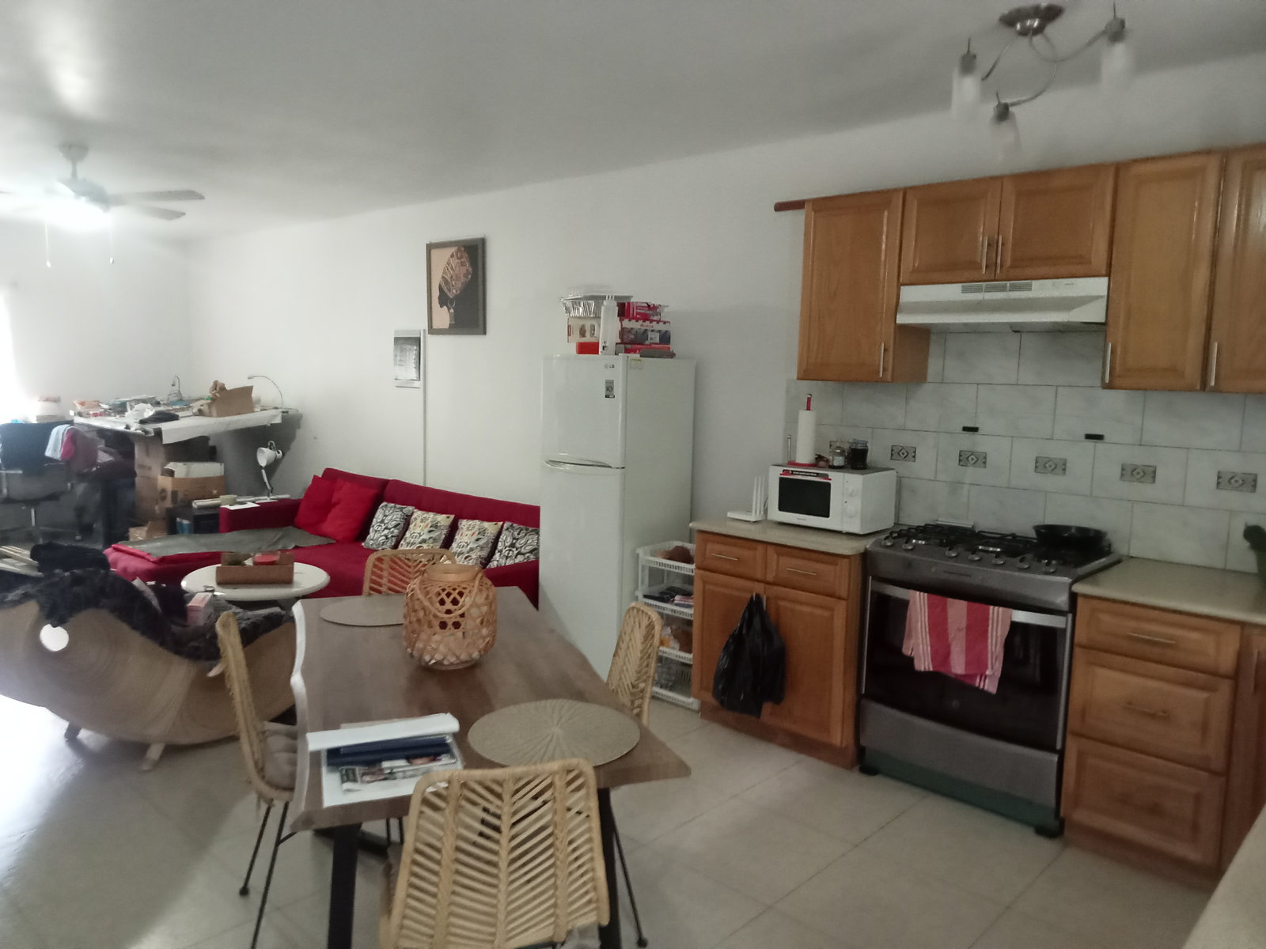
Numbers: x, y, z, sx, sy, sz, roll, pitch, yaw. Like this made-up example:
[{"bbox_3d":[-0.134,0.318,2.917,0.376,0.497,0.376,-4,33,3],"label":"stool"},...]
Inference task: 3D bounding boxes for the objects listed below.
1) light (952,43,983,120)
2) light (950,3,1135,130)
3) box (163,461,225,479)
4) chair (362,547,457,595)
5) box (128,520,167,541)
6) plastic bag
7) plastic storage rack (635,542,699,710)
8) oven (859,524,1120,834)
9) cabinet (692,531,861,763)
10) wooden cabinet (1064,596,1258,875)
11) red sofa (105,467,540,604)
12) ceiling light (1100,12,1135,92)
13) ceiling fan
[{"bbox_3d":[0.963,-1.131,2.950,0.088,0.220,0.088,-5,9,-45],"label":"light"},{"bbox_3d":[1.194,-1.179,3.002,0.570,0.370,0.550,-5,9,-45],"label":"light"},{"bbox_3d":[-3.096,-0.017,7.191,0.250,0.125,0.340,6,9,42],"label":"box"},{"bbox_3d":[-0.729,0.723,3.487,0.460,0.860,0.570,-1,6,-17],"label":"chair"},{"bbox_3d":[-3.708,0.486,7.934,0.320,0.280,0.320,-5,9,-45],"label":"box"},{"bbox_3d":[0.475,0.735,4.219,0.300,0.490,0.170,6,9,42],"label":"plastic bag"},{"bbox_3d":[0.264,0.710,4.893,0.400,0.705,0.290,6,9,42],"label":"plastic storage rack"},{"bbox_3d":[1.341,0.705,3.806,0.630,0.910,0.760,-5,9,-45],"label":"oven"},{"bbox_3d":[0.761,0.691,4.482,0.810,0.845,0.590,6,9,42],"label":"cabinet"},{"bbox_3d":[1.806,0.805,3.368,0.600,0.820,0.490,-5,9,-45],"label":"wooden cabinet"},{"bbox_3d":[-1.644,0.539,5.926,2.880,0.780,1.670,6,9,42],"label":"red sofa"},{"bbox_3d":[1.231,-1.073,2.599,0.090,0.196,0.090,6,9,42],"label":"ceiling light"},{"bbox_3d":[-2.848,-1.469,5.230,1.320,0.410,1.320,-5,9,-45],"label":"ceiling fan"}]

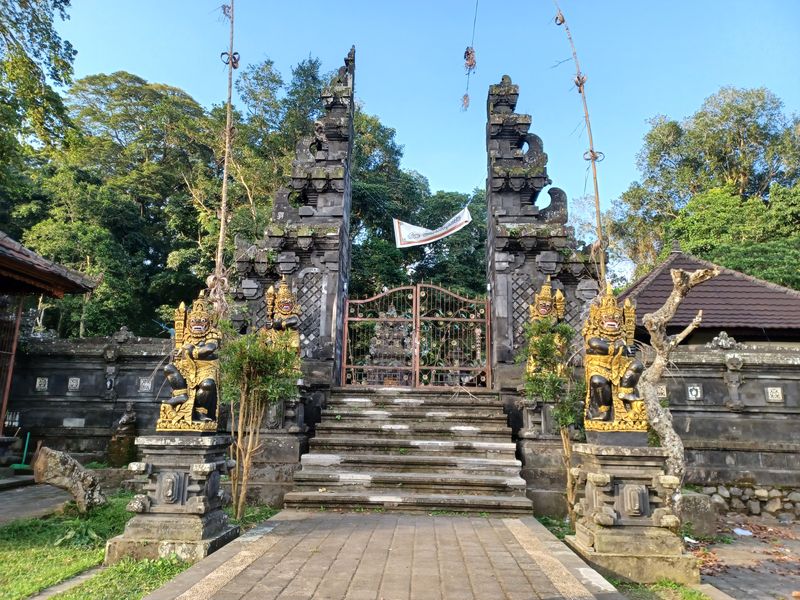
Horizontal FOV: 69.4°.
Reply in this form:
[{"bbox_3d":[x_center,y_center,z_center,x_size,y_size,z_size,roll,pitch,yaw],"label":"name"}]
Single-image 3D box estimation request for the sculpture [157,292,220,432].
[{"bbox_3d":[-2.312,0.675,6.429,0.477,1.539,0.477,1,-12,2],"label":"sculpture"}]

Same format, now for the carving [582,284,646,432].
[{"bbox_3d":[2.283,0.633,6.217,0.477,1.530,0.477,1,-12,2],"label":"carving"}]

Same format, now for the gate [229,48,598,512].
[{"bbox_3d":[0.324,-1.123,11.571,7.740,9.540,3.870,1,-12,2],"label":"gate"}]

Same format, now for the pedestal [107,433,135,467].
[{"bbox_3d":[-4.492,2.452,9.403,0.405,0.531,0.396,1,-12,2],"label":"pedestal"}]

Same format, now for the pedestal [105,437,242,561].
[{"bbox_3d":[-2.349,2.041,6.128,0.981,1.188,0.972,1,-12,2],"label":"pedestal"}]

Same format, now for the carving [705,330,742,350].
[{"bbox_3d":[5.606,0.690,10.006,0.576,0.288,0.243,1,-12,2],"label":"carving"}]

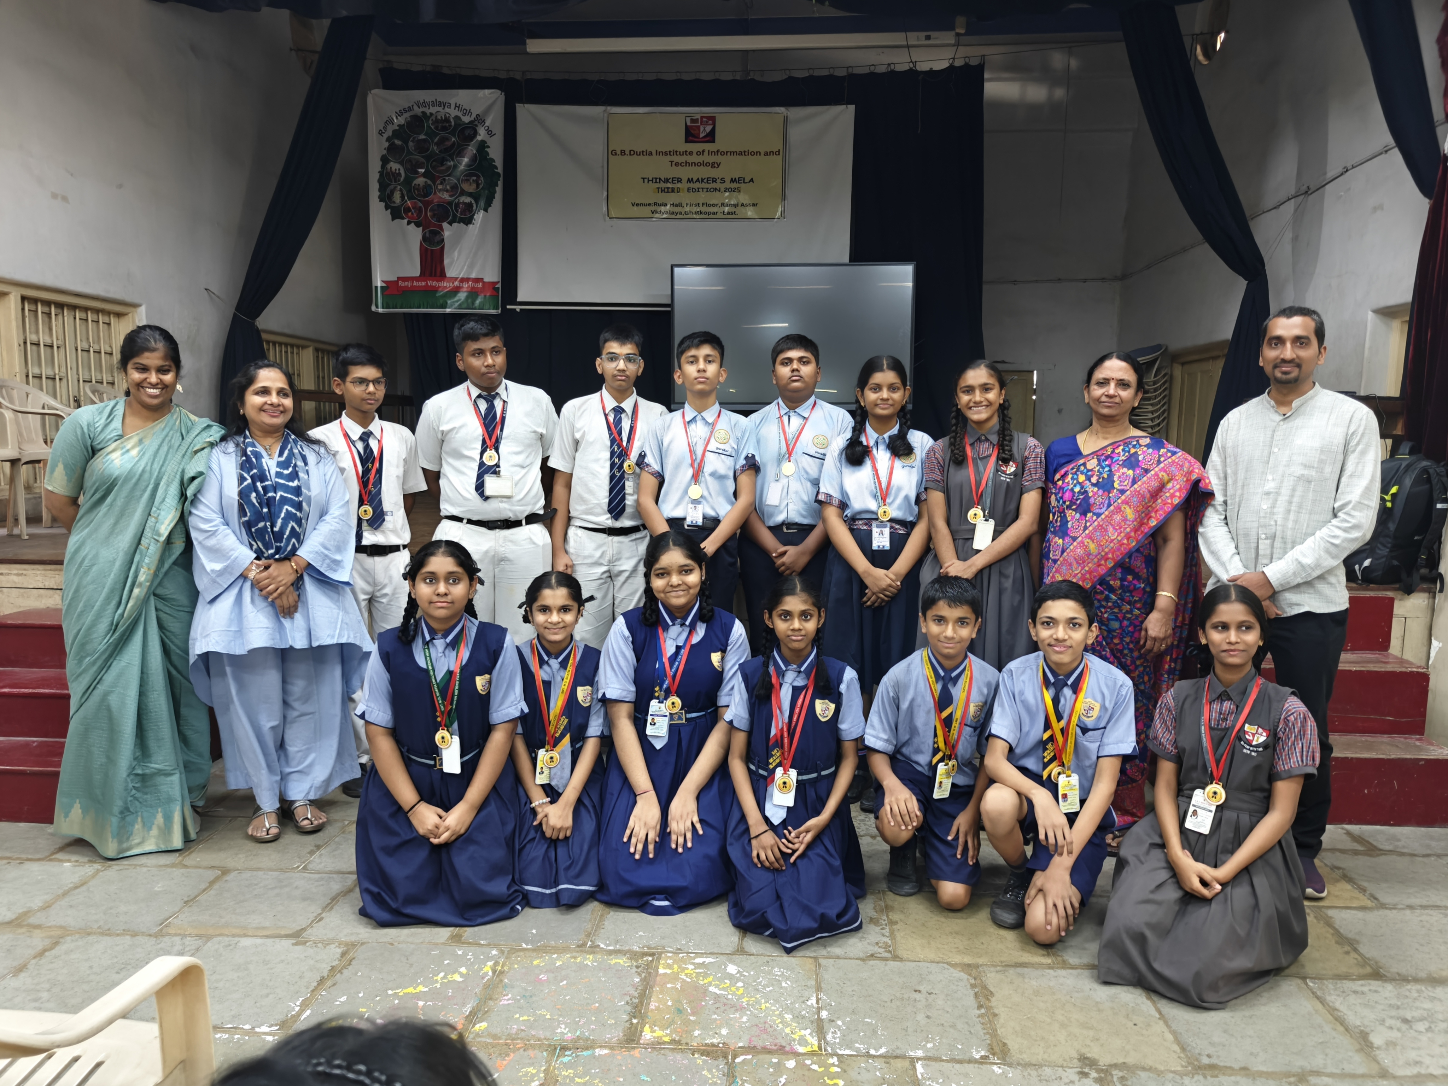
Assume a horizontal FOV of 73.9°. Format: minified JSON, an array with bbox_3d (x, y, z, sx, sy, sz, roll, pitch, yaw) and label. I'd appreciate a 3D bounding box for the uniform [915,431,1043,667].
[{"bbox_3d":[0.880,0.045,3.318,0.430,0.910,0.280,1,8,12],"label":"uniform"}]

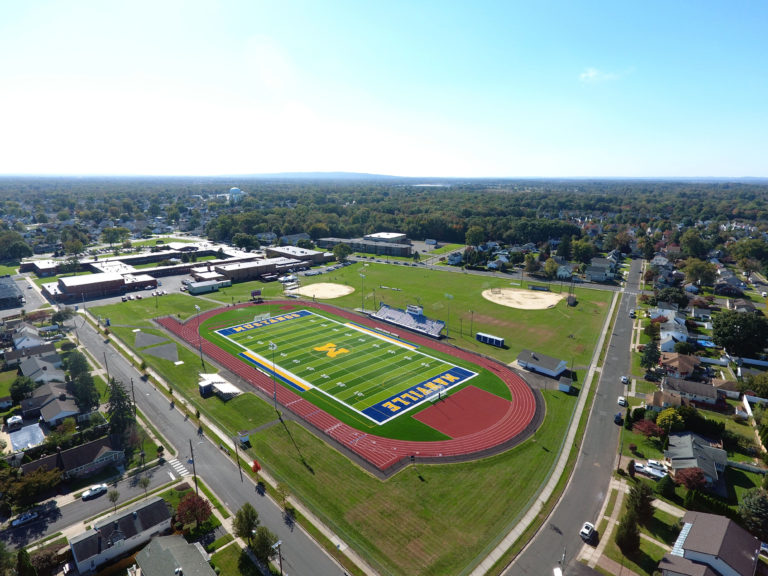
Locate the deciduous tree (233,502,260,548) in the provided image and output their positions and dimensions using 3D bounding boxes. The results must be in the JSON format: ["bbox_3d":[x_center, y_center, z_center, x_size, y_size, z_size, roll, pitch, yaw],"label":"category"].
[{"bbox_3d":[-26.640,45.910,85.890,5.500,10.300,5.500,0,14,0],"label":"deciduous tree"}]

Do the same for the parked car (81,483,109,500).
[{"bbox_3d":[-66.020,46.280,101.340,4.850,1.500,1.870,-11,18,-39],"label":"parked car"}]

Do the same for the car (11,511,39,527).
[{"bbox_3d":[-75.242,48.284,93.169,4.600,1.470,1.820,-13,19,-43],"label":"car"}]

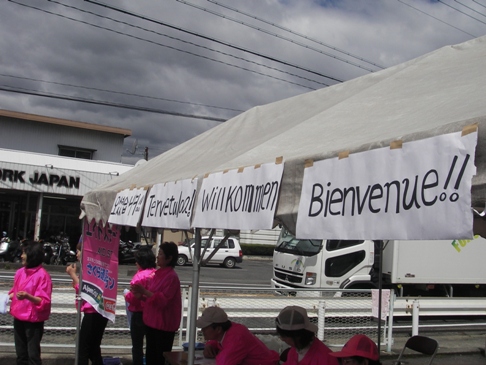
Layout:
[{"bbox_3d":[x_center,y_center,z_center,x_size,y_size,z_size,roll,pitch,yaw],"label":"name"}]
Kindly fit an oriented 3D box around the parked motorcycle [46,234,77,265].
[{"bbox_3d":[-6.797,2.530,20.100,0.780,1.150,2.100,2,-6,14],"label":"parked motorcycle"}]

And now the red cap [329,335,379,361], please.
[{"bbox_3d":[0.584,0.856,2.800,0.270,0.122,0.180,9,-6,0],"label":"red cap"}]

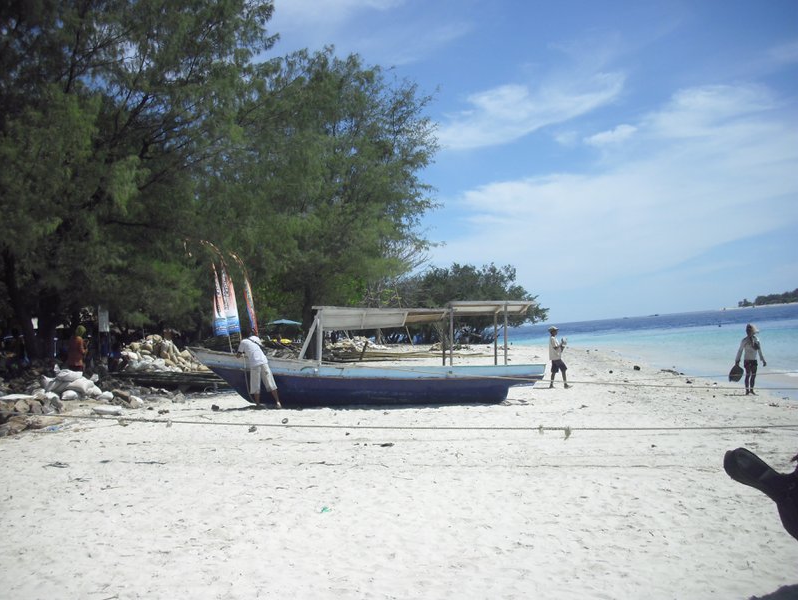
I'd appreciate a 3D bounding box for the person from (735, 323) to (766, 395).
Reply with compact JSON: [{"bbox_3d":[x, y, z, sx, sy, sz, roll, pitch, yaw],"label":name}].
[{"bbox_3d":[8.085,1.369,20.200,0.600,1.620,0.420,-4,-2,-17],"label":"person"}]

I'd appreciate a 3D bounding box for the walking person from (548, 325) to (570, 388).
[{"bbox_3d":[4.250,1.532,23.400,0.580,1.650,0.460,-5,-2,6],"label":"walking person"}]

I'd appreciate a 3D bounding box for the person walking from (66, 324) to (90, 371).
[{"bbox_3d":[-7.505,1.389,20.500,0.420,1.600,0.500,-3,-3,-38],"label":"person walking"}]

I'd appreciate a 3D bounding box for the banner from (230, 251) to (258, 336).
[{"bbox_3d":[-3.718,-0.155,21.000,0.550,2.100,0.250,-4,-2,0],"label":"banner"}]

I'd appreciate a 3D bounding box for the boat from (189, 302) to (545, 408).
[{"bbox_3d":[-0.632,1.150,18.200,7.200,2.080,1.500,-2,-2,-6],"label":"boat"}]

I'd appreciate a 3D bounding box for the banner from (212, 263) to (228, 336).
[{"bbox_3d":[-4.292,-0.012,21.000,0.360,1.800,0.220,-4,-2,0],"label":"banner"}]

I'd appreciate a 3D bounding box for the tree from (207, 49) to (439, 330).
[{"bbox_3d":[-3.267,-4.003,38.000,10.200,13.600,9.800,-4,-2,0],"label":"tree"}]

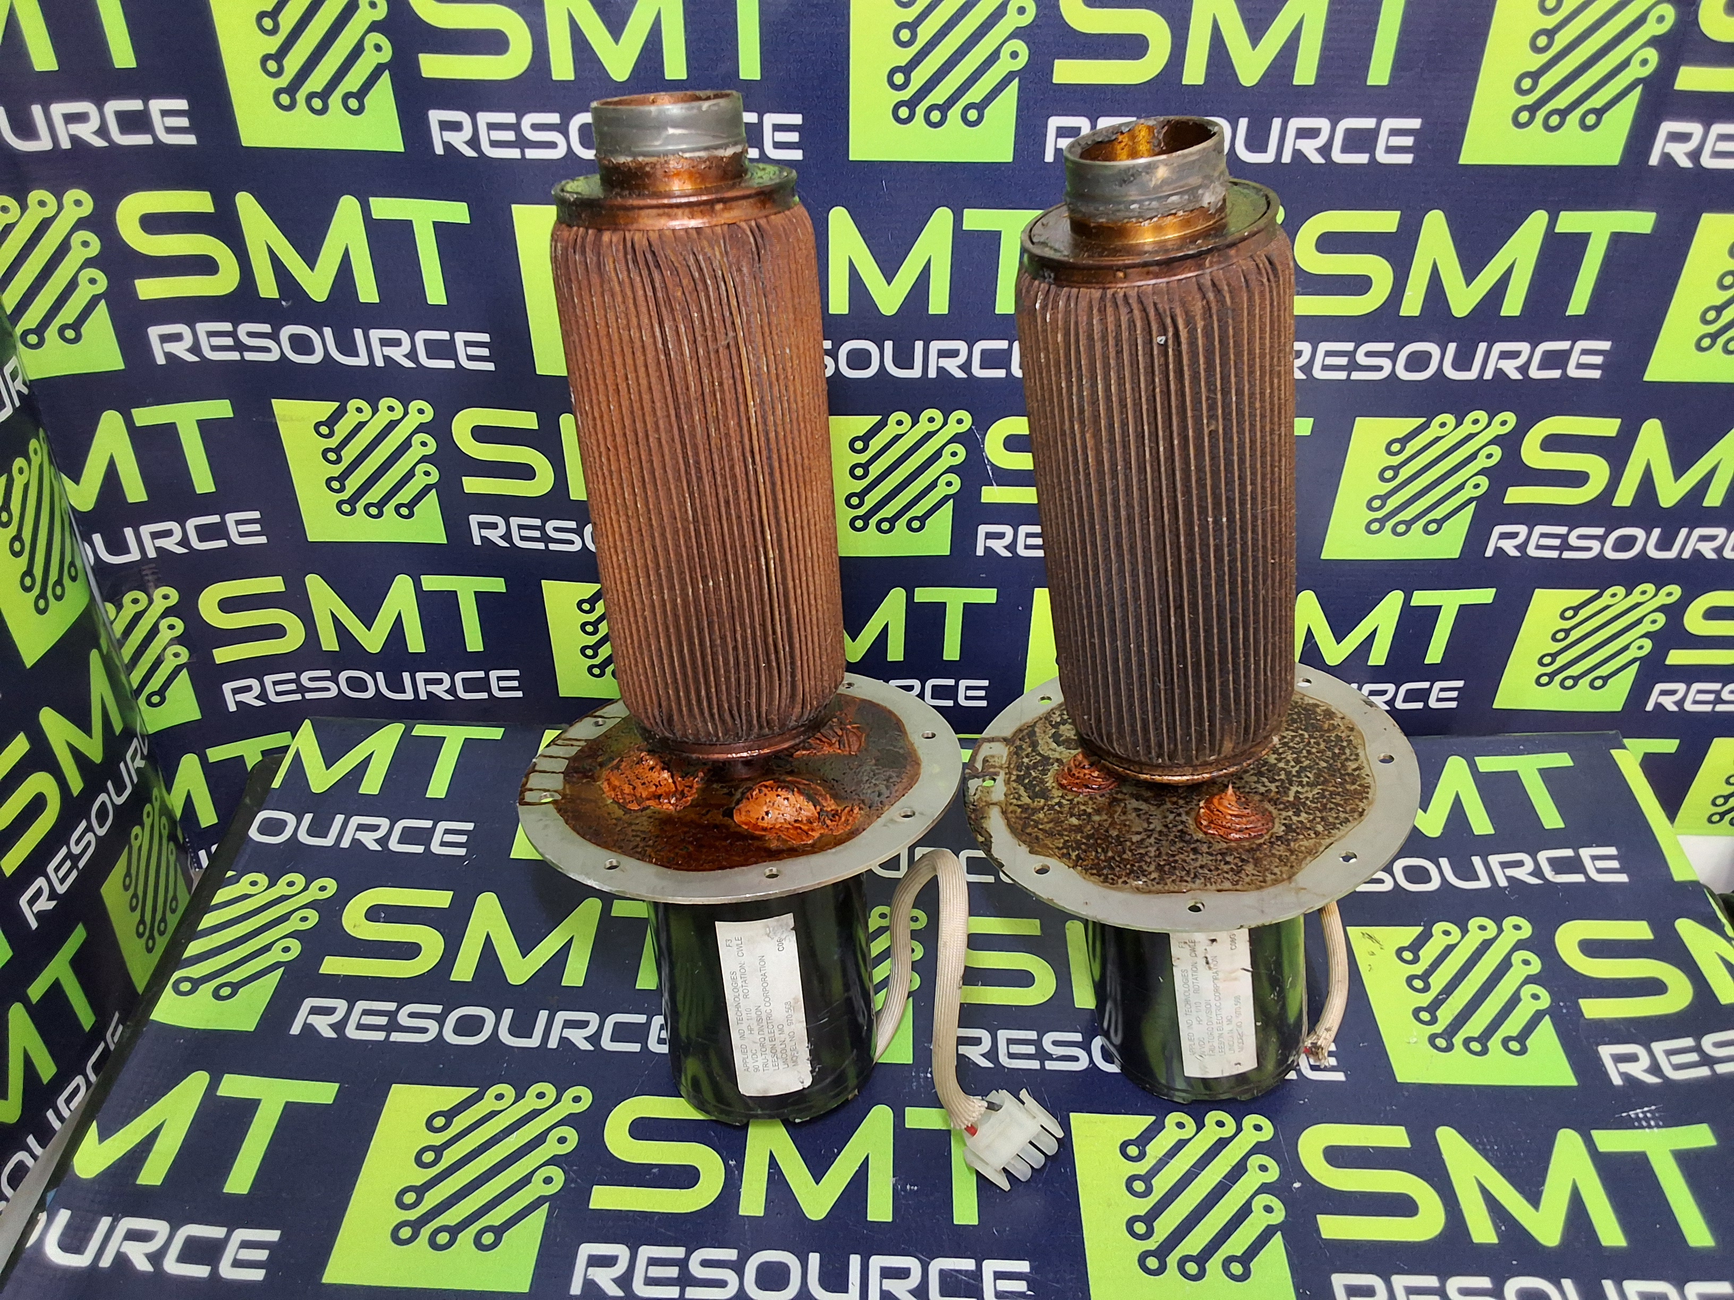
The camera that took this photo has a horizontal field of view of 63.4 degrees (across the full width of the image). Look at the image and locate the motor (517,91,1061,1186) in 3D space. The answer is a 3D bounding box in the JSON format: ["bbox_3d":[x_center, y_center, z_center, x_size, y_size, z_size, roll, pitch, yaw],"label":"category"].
[{"bbox_3d":[-0.031,0.005,0.409,0.151,0.312,0.133,-7,26,-6],"label":"motor"}]

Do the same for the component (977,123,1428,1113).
[{"bbox_3d":[0.089,0.006,0.404,0.133,0.301,0.133,-4,34,12],"label":"component"}]

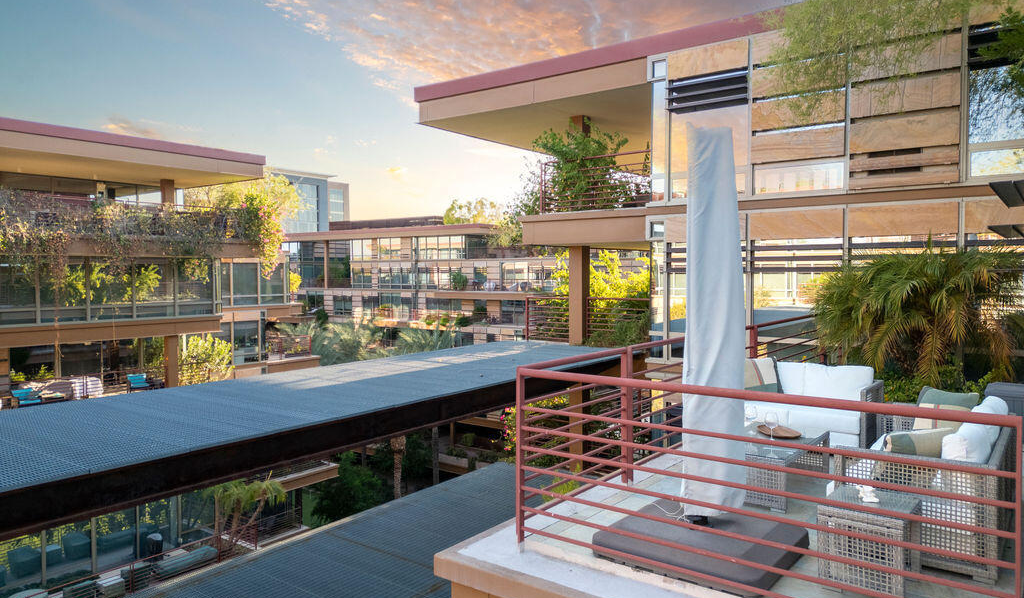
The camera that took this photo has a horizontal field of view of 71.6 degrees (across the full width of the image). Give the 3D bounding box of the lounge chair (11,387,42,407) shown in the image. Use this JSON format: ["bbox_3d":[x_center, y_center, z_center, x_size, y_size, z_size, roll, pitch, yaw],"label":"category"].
[{"bbox_3d":[-16.540,3.470,24.210,0.800,0.800,0.700,2,3,37],"label":"lounge chair"}]

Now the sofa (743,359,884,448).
[{"bbox_3d":[2.843,1.030,7.042,1.400,0.780,0.800,2,3,37],"label":"sofa"}]

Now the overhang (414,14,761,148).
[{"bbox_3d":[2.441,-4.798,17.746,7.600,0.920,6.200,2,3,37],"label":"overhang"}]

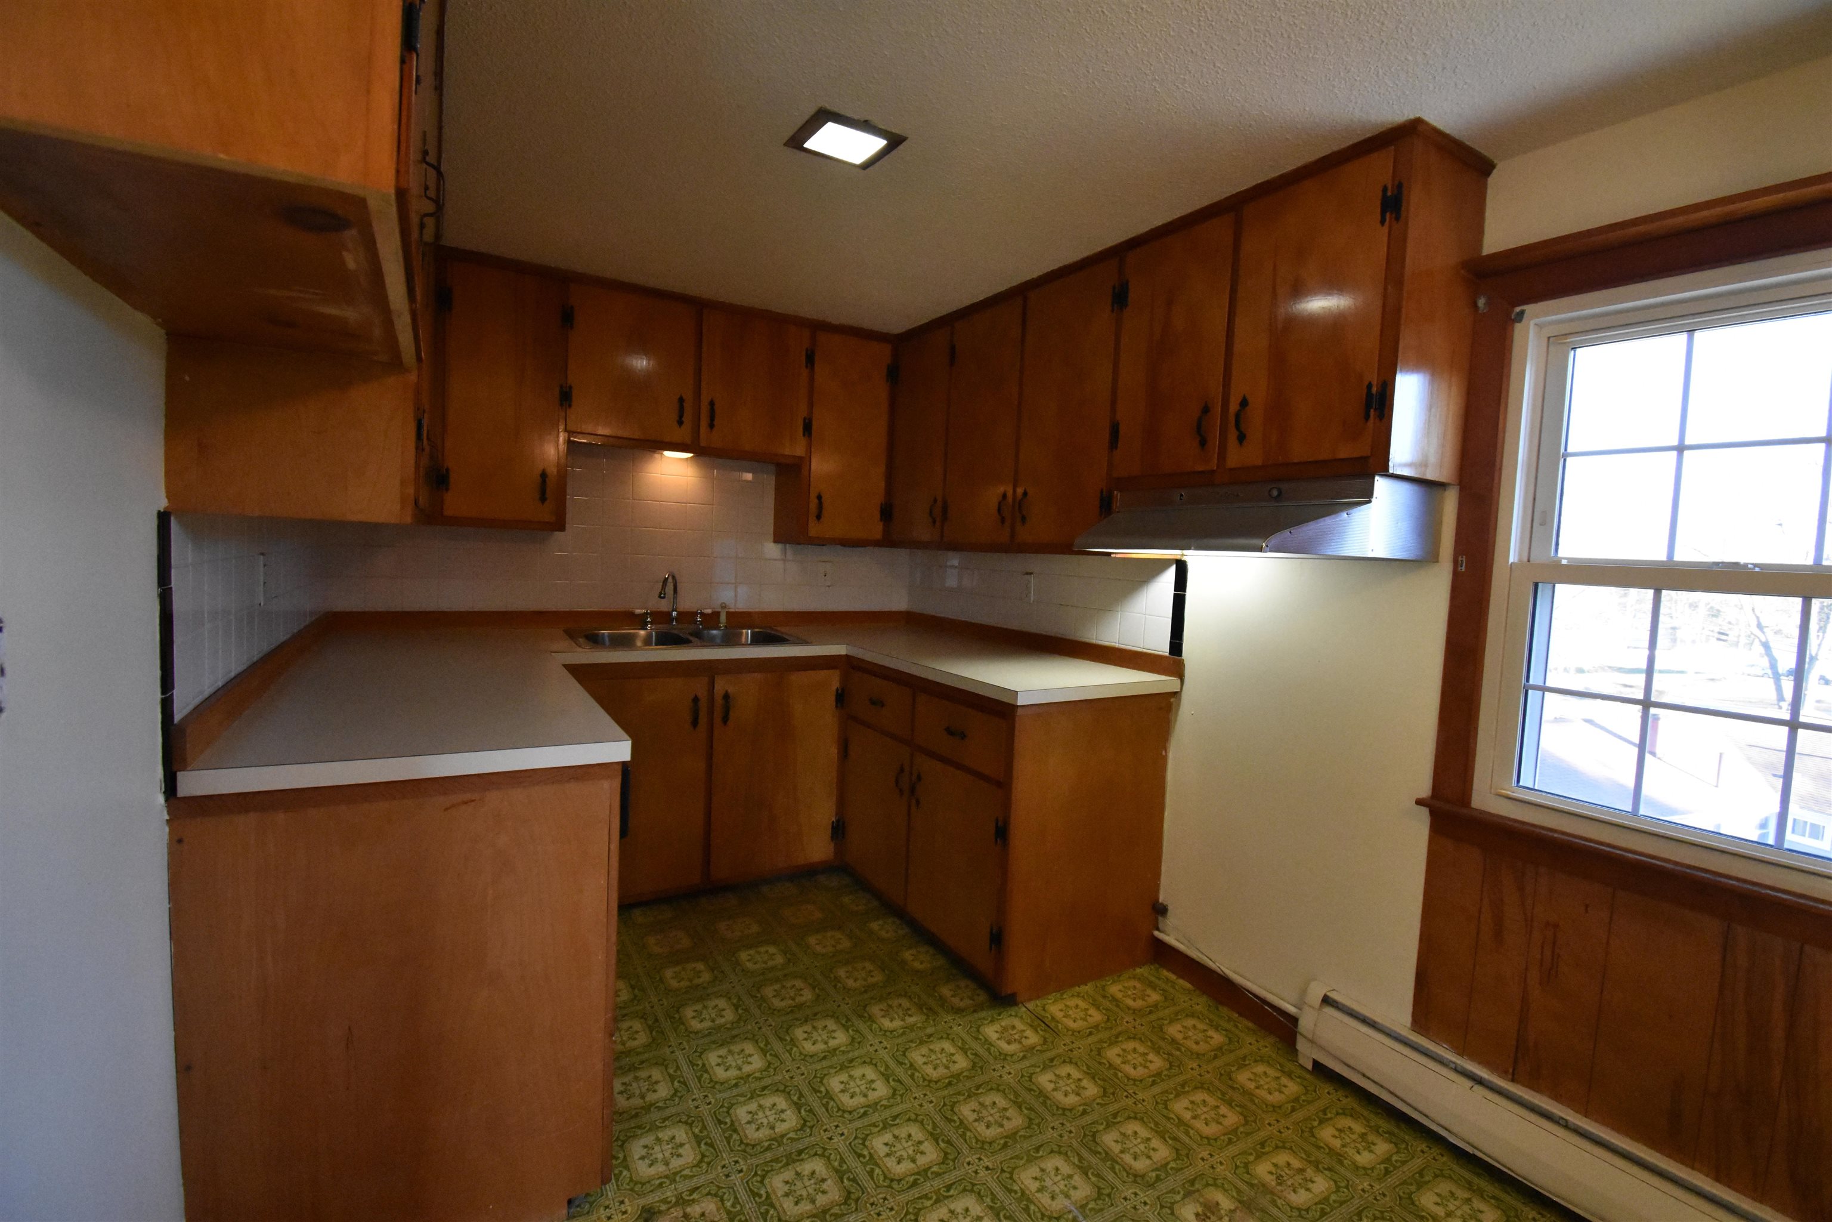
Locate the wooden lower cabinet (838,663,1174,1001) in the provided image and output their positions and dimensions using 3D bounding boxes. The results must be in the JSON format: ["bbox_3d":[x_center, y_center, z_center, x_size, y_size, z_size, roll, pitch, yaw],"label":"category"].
[{"bbox_3d":[0.268,0.654,2.755,0.640,0.888,1.028,0,5,-32],"label":"wooden lower cabinet"}]

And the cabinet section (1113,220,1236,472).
[{"bbox_3d":[0.805,-0.673,2.091,0.334,0.625,0.360,-1,6,-31],"label":"cabinet section"}]

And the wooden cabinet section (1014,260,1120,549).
[{"bbox_3d":[0.595,-0.609,2.438,0.334,0.820,0.425,-1,6,-31],"label":"wooden cabinet section"}]

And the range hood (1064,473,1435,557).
[{"bbox_3d":[0.820,-0.235,1.984,0.530,0.188,0.746,0,5,-32],"label":"range hood"}]

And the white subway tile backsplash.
[{"bbox_3d":[-0.527,-0.245,2.430,2.327,0.657,1.800,0,5,-32],"label":"white subway tile backsplash"}]

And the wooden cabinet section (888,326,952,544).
[{"bbox_3d":[0.143,-0.696,3.179,0.334,0.835,0.440,-1,6,-31],"label":"wooden cabinet section"}]

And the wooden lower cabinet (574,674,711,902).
[{"bbox_3d":[-1.101,0.573,2.839,0.500,0.845,0.610,0,5,-32],"label":"wooden lower cabinet"}]

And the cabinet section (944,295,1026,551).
[{"bbox_3d":[0.371,-0.651,2.805,0.334,0.820,0.420,-1,6,-31],"label":"cabinet section"}]

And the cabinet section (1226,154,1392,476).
[{"bbox_3d":[0.998,-0.637,1.775,0.334,0.625,0.365,-1,6,-31],"label":"cabinet section"}]

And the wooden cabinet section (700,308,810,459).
[{"bbox_3d":[-0.709,-0.892,3.102,0.440,0.515,0.326,-1,6,-31],"label":"wooden cabinet section"}]

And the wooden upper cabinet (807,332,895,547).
[{"bbox_3d":[-0.349,-0.728,3.380,0.395,0.867,0.305,0,5,-32],"label":"wooden upper cabinet"}]

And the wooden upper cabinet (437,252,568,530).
[{"bbox_3d":[-1.459,-0.725,2.675,0.404,0.869,0.305,0,5,-32],"label":"wooden upper cabinet"}]

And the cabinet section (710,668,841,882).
[{"bbox_3d":[-0.675,0.579,3.128,0.510,0.785,0.582,-1,6,-31],"label":"cabinet section"}]

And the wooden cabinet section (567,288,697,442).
[{"bbox_3d":[-1.088,-0.886,2.872,0.437,0.520,0.326,-1,6,-31],"label":"wooden cabinet section"}]

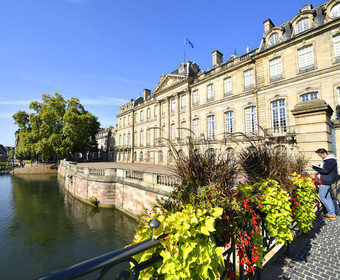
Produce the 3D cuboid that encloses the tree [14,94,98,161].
[{"bbox_3d":[-41.411,-3.927,63.268,26.000,26.000,22.000,4,-7,-33],"label":"tree"}]

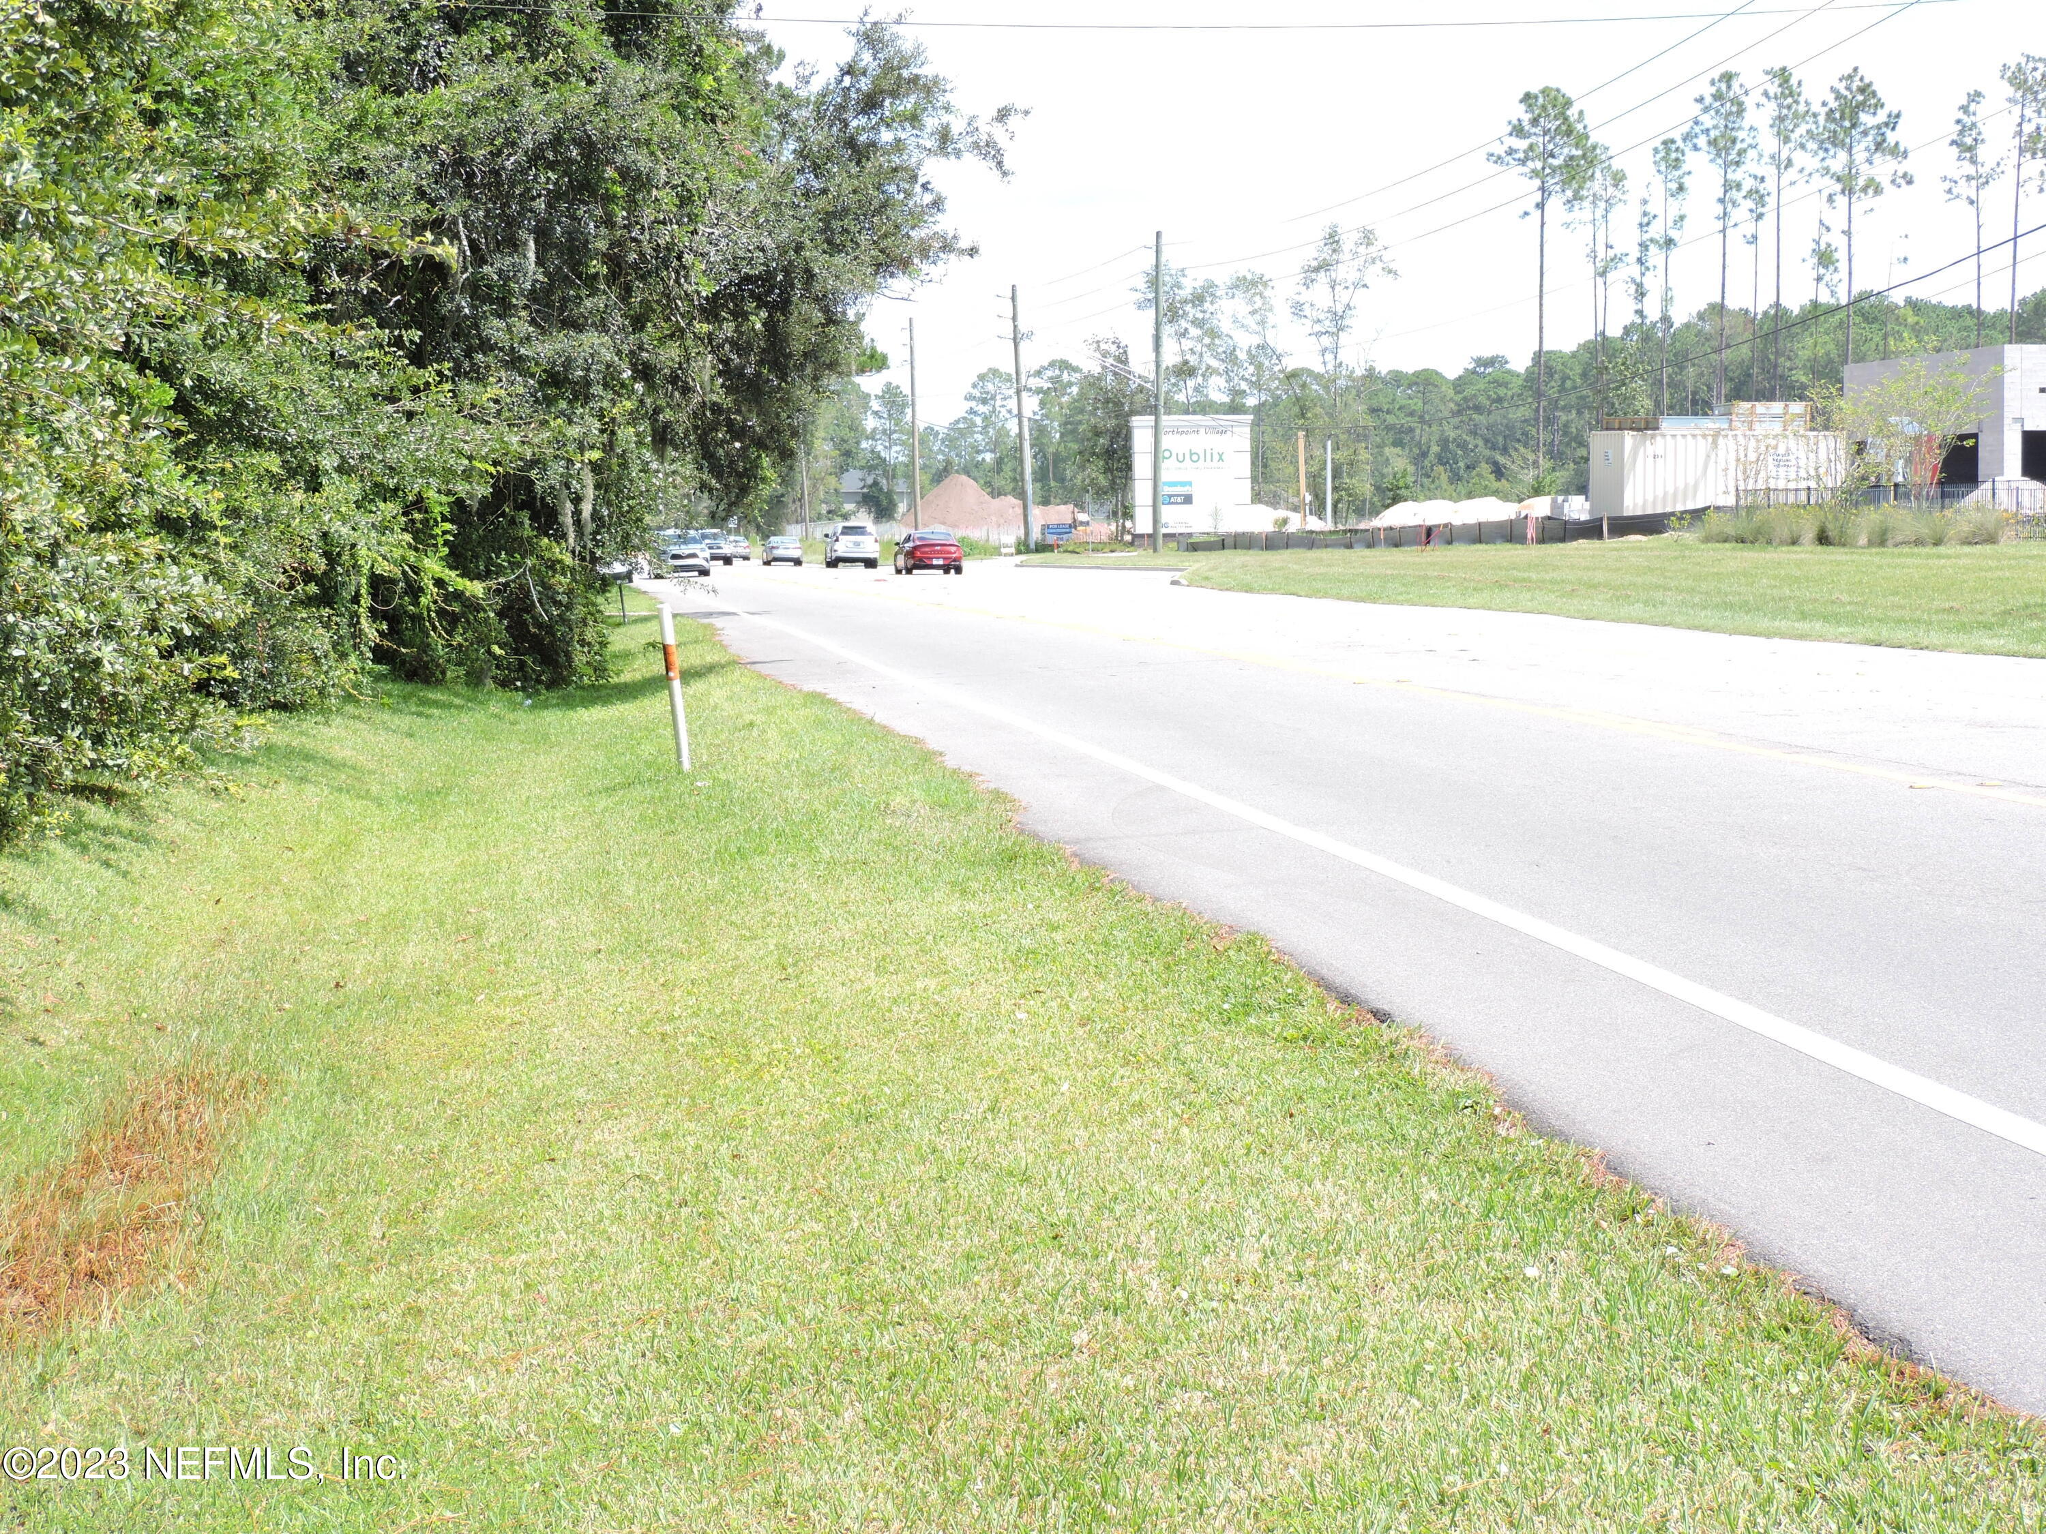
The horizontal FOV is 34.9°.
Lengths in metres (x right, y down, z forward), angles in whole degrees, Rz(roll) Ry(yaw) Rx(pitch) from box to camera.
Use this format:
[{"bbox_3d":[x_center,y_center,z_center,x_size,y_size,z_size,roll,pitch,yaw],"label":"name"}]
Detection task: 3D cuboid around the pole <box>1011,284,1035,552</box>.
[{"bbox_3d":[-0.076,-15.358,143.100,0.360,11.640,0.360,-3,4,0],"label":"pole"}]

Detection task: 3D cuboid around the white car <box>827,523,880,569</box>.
[{"bbox_3d":[-6.781,-8.766,129.000,1.900,1.790,4.750,-1,4,-9],"label":"white car"}]

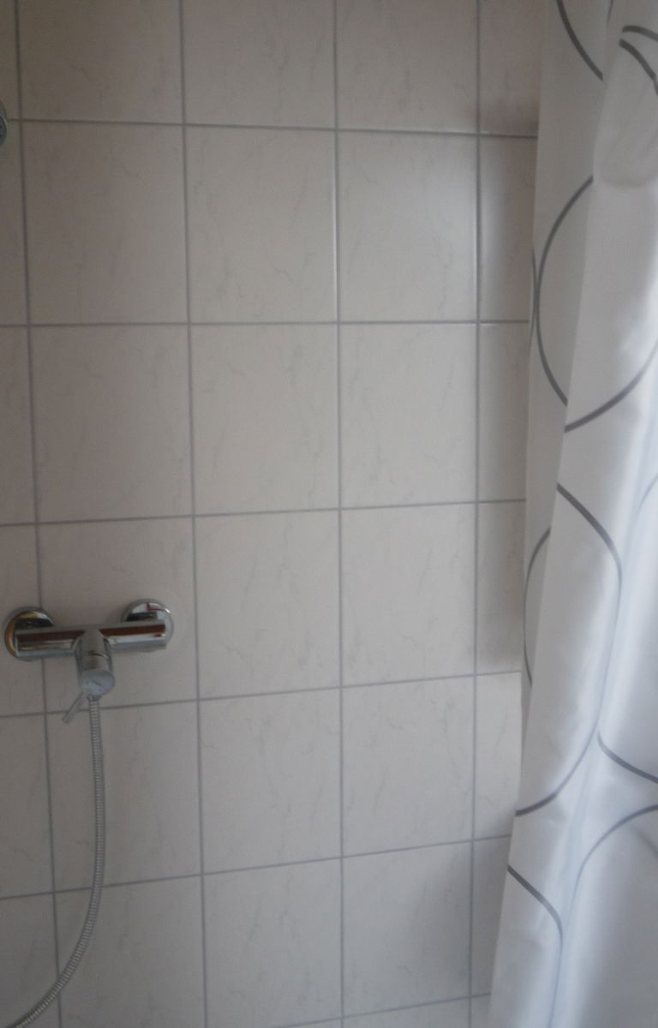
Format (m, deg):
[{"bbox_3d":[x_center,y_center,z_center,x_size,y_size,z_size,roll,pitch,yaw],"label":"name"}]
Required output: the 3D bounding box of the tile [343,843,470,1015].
[{"bbox_3d":[0.115,0.607,1.742,0.198,0.248,0.010,-3,9,-15],"label":"tile"}]

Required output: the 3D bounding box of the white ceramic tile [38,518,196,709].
[{"bbox_3d":[-0.277,0.132,1.572,0.200,0.249,0.009,-3,8,-15],"label":"white ceramic tile"}]

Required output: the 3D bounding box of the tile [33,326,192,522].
[{"bbox_3d":[-0.279,-0.117,1.536,0.200,0.249,0.009,-3,8,-15],"label":"tile"}]

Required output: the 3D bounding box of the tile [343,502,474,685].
[{"bbox_3d":[0.112,0.113,1.665,0.198,0.248,0.008,-3,8,-15],"label":"tile"}]

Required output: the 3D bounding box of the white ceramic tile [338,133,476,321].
[{"bbox_3d":[0.107,-0.383,1.597,0.198,0.248,0.010,-3,9,-15],"label":"white ceramic tile"}]

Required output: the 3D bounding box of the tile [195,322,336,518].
[{"bbox_3d":[-0.084,-0.125,1.577,0.198,0.248,0.008,-3,8,-15],"label":"tile"}]

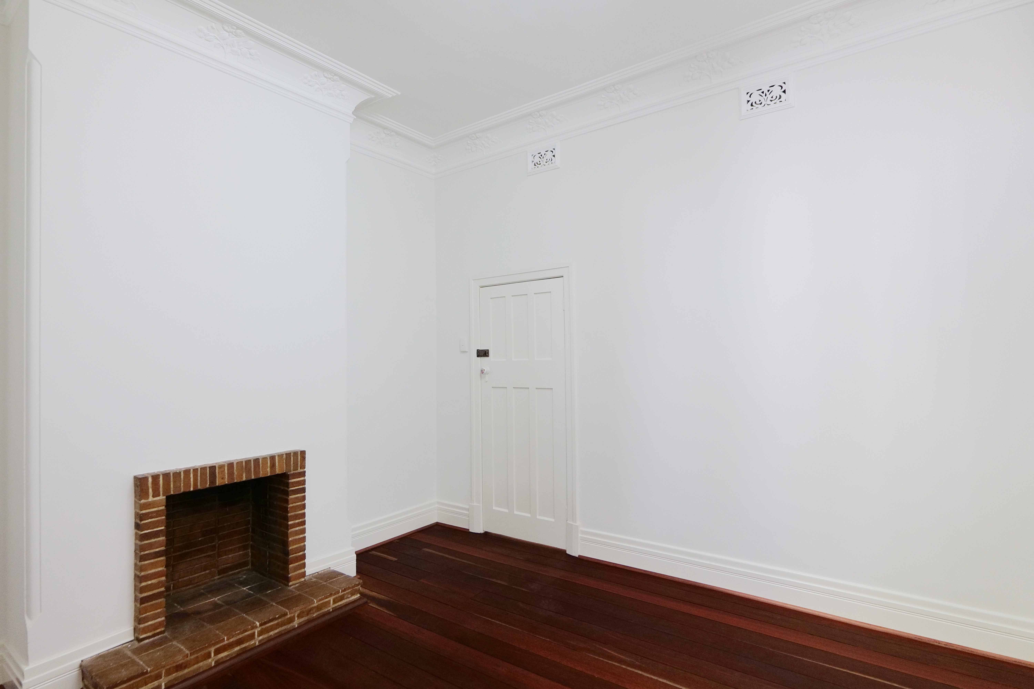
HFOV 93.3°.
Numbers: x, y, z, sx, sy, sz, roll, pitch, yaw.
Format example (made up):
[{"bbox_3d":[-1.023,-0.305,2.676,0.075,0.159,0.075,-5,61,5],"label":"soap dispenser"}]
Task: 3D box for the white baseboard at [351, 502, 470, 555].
[{"bbox_3d":[-0.862,1.484,3.887,0.370,0.185,0.990,-2,-1,39],"label":"white baseboard"}]

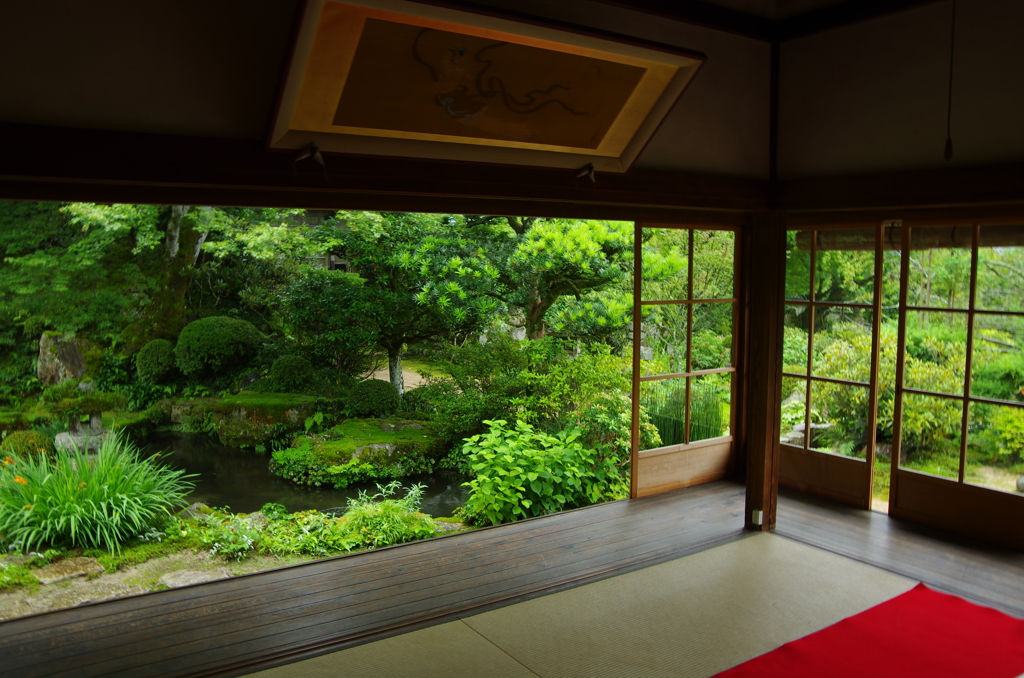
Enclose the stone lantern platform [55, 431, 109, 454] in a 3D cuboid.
[{"bbox_3d":[-4.260,1.031,7.600,0.540,0.170,0.500,-3,6,-30],"label":"stone lantern platform"}]

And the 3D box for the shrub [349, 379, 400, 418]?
[{"bbox_3d":[-1.741,0.753,9.700,0.670,0.540,0.630,-1,6,-10],"label":"shrub"}]

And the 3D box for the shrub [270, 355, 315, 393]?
[{"bbox_3d":[-2.979,0.468,10.400,0.600,0.540,0.580,-2,6,-16],"label":"shrub"}]

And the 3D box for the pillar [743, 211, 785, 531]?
[{"bbox_3d":[1.398,0.178,4.208,0.115,1.760,0.115,-3,6,-31],"label":"pillar"}]

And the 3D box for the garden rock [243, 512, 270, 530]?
[{"bbox_3d":[-1.967,1.409,5.900,0.220,0.130,0.180,-2,6,-19],"label":"garden rock"}]

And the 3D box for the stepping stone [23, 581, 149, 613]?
[{"bbox_3d":[-2.431,1.580,4.429,0.660,0.110,0.420,-3,6,-31],"label":"stepping stone"}]

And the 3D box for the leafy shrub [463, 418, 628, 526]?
[{"bbox_3d":[0.232,1.021,5.650,1.200,0.870,1.000,0,6,2],"label":"leafy shrub"}]

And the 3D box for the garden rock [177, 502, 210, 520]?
[{"bbox_3d":[-2.556,1.388,6.150,0.270,0.140,0.210,-2,6,-23],"label":"garden rock"}]

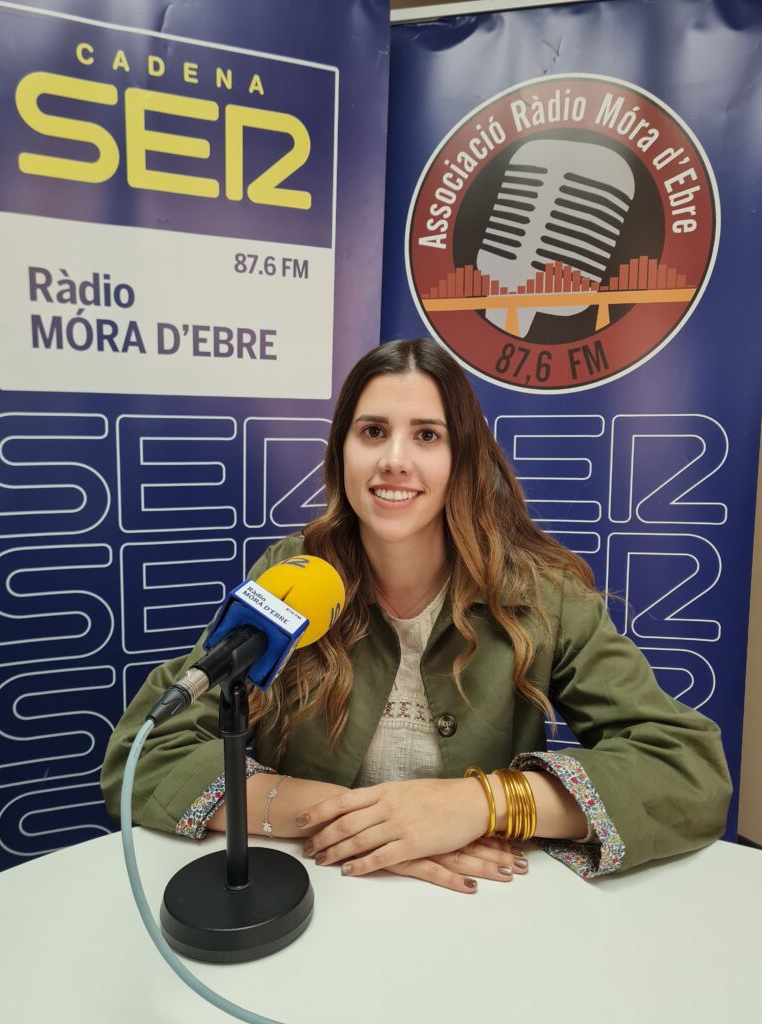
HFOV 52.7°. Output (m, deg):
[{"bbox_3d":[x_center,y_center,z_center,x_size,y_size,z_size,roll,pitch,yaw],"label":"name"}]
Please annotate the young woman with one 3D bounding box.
[{"bbox_3d":[0.025,0.407,0.984,0.660,1.240,0.640,1,6,6],"label":"young woman"}]

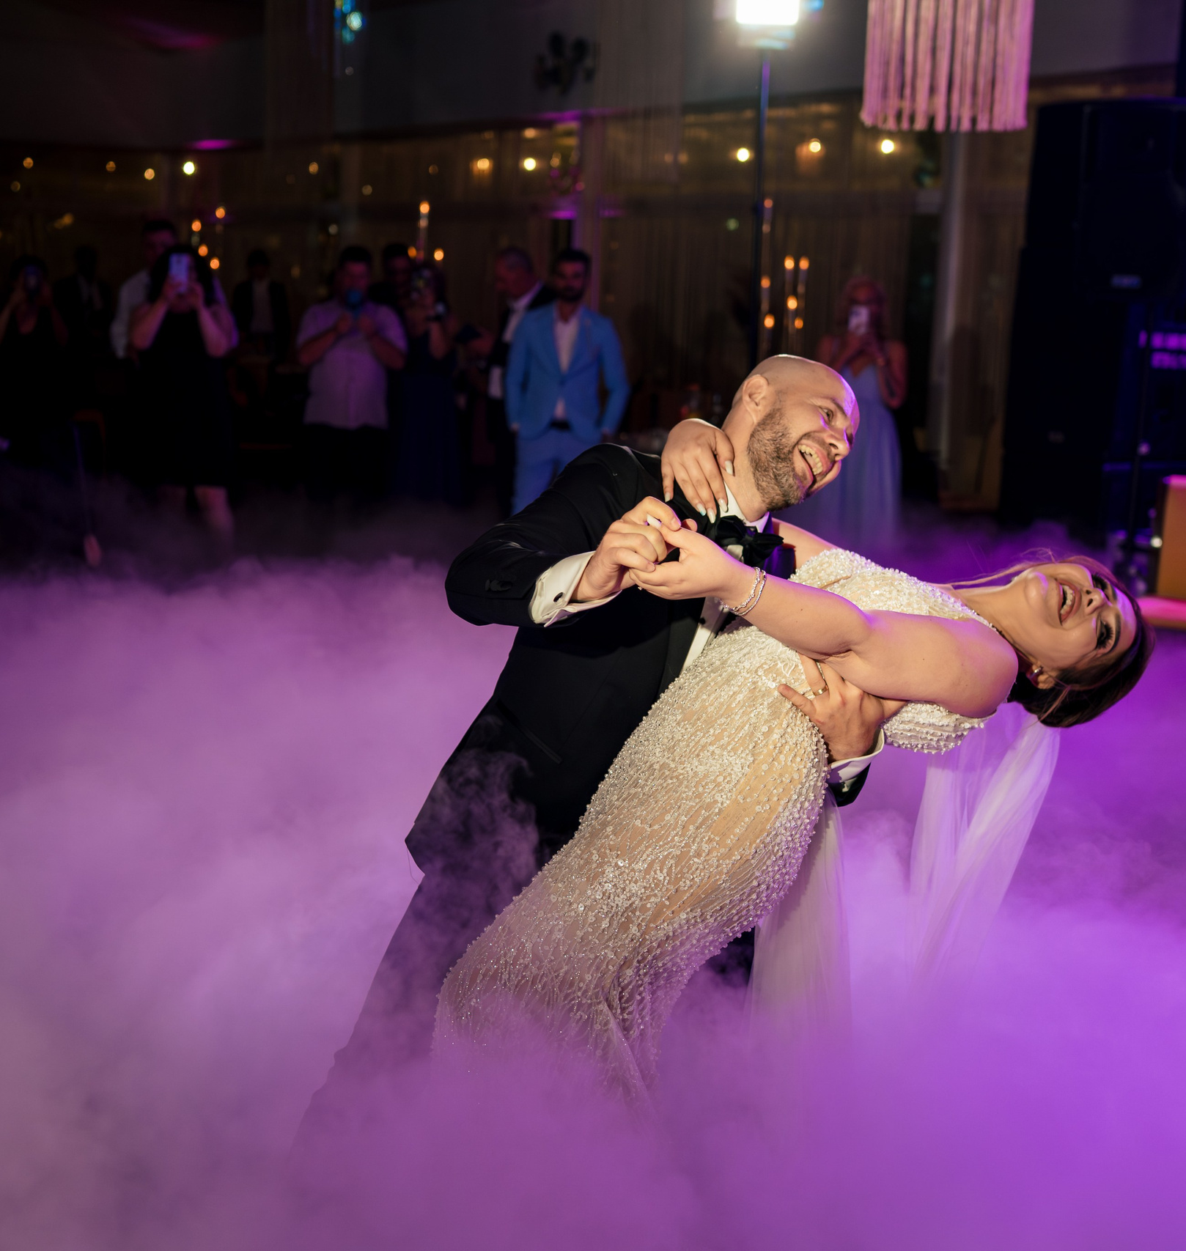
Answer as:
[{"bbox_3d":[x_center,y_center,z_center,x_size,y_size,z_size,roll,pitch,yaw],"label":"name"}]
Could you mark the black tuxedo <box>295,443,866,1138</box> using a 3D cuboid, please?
[{"bbox_3d":[-0.024,0.335,3.080,0.740,1.420,0.560,14,13,-42],"label":"black tuxedo"}]

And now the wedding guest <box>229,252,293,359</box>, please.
[{"bbox_3d":[-2.691,-2.138,14.765,0.500,1.770,0.320,1,11,-8],"label":"wedding guest"}]

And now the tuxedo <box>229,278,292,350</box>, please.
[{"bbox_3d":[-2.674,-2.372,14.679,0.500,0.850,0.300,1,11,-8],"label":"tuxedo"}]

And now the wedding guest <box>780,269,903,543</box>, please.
[{"bbox_3d":[1.181,-0.813,8.759,0.550,1.700,0.480,4,11,7],"label":"wedding guest"}]

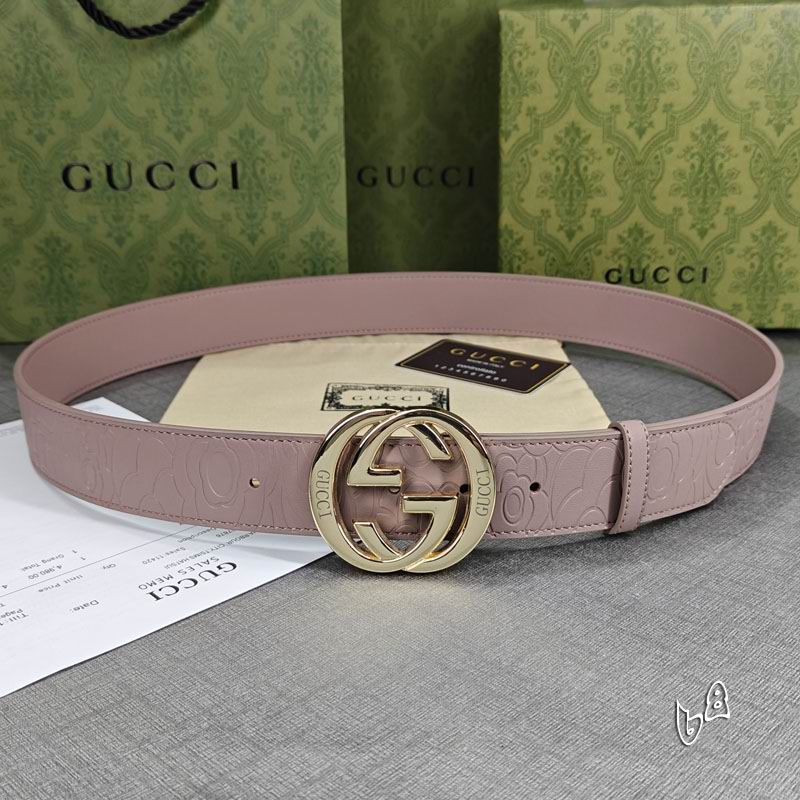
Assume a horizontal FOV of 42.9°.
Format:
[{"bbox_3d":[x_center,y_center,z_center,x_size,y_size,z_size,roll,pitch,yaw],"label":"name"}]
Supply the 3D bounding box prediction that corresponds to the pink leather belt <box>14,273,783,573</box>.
[{"bbox_3d":[0.003,-0.017,0.494,0.342,0.062,0.281,0,22,0],"label":"pink leather belt"}]

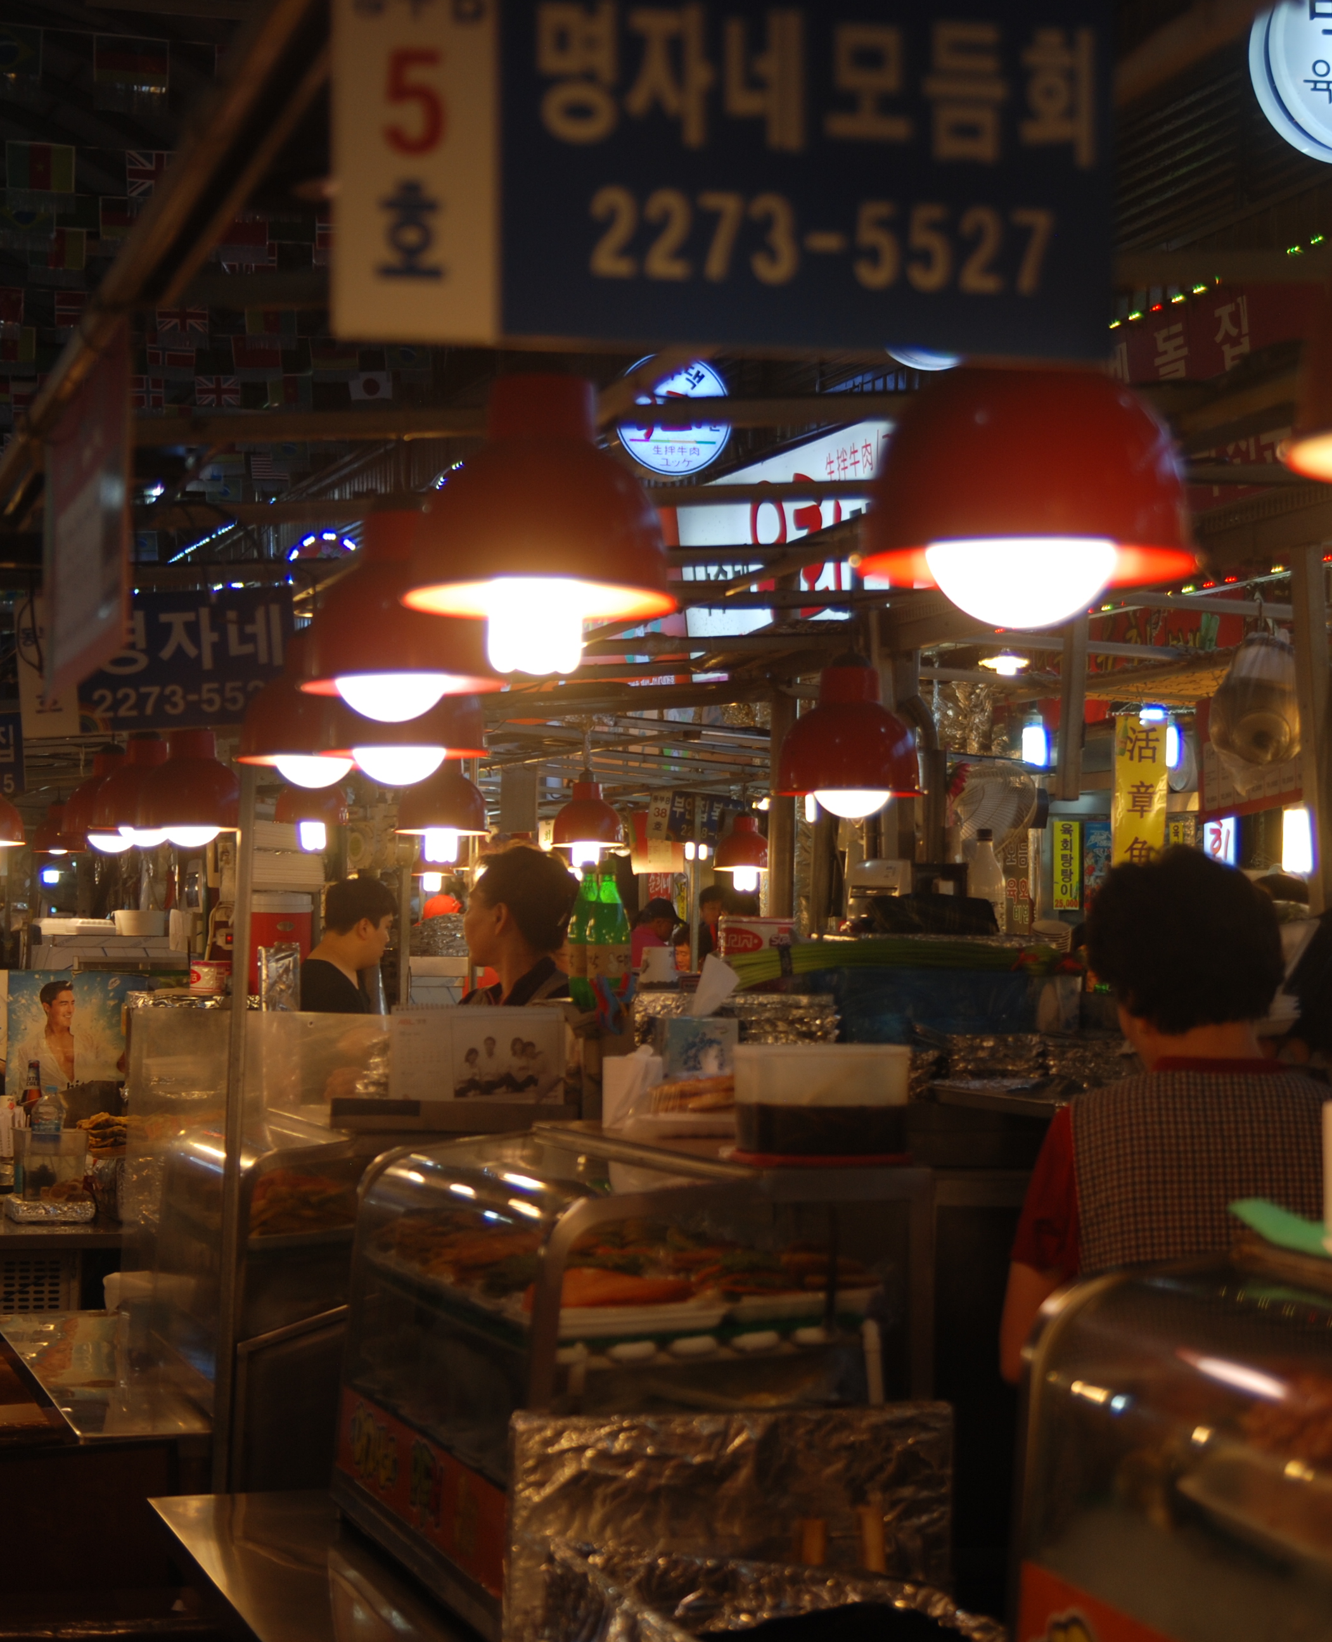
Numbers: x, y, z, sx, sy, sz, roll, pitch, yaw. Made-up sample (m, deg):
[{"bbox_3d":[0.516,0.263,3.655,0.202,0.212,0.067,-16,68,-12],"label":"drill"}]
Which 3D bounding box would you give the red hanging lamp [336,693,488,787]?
[{"bbox_3d":[-0.378,-0.181,4.538,0.245,0.257,0.245,1,-2,-17],"label":"red hanging lamp"}]

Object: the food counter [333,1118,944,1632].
[{"bbox_3d":[-0.070,0.615,3.663,0.465,0.470,0.854,1,-2,-18],"label":"food counter"}]

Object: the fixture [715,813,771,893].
[{"bbox_3d":[0.347,0.147,14.200,0.250,0.350,0.250,1,-3,0],"label":"fixture"}]

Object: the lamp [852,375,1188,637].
[{"bbox_3d":[0.262,-0.270,2.272,0.245,0.257,0.245,0,-2,0],"label":"lamp"}]

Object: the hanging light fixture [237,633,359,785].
[{"bbox_3d":[-0.580,-0.179,5.200,0.250,0.255,0.250,2,-3,-17],"label":"hanging light fixture"}]

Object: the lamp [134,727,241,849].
[{"bbox_3d":[-1.052,-0.069,6.982,0.245,0.257,0.245,1,-2,-17],"label":"lamp"}]

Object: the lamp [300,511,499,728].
[{"bbox_3d":[-0.323,-0.253,3.870,0.250,0.265,0.250,2,-3,-17],"label":"lamp"}]

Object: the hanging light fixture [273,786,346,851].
[{"bbox_3d":[-1.183,-0.051,10.500,0.250,0.310,0.250,2,-3,-17],"label":"hanging light fixture"}]

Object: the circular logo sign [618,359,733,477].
[{"bbox_3d":[0.049,-2.082,16.200,0.600,0.600,0.130,2,-3,-17],"label":"circular logo sign"}]

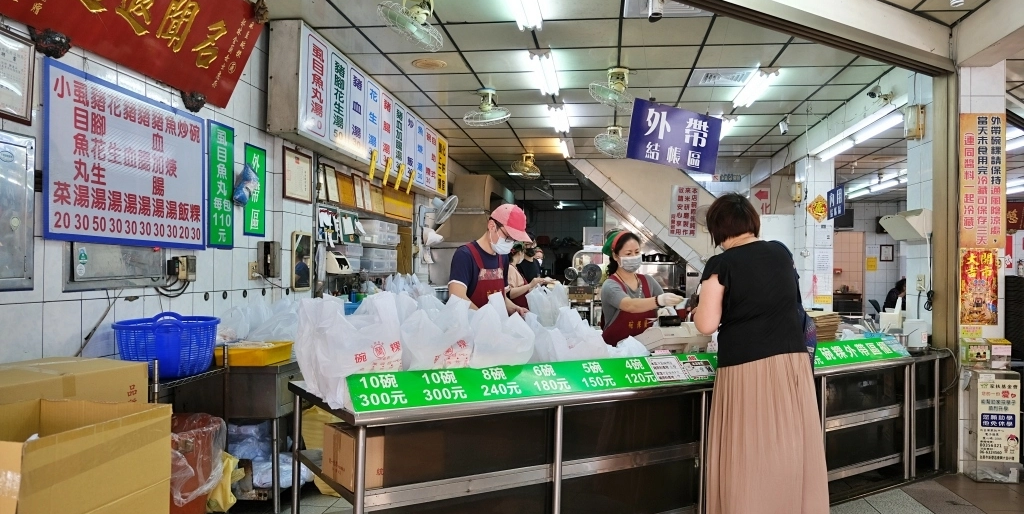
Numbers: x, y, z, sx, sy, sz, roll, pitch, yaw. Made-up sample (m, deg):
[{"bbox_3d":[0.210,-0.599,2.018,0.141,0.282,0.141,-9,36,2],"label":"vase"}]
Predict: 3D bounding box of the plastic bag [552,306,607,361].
[{"bbox_3d":[0.345,0.421,3.440,0.280,0.340,0.240,1,-1,-24],"label":"plastic bag"}]

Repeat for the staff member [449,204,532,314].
[{"bbox_3d":[-0.140,0.551,3.900,0.520,1.680,0.450,2,-1,-37],"label":"staff member"}]

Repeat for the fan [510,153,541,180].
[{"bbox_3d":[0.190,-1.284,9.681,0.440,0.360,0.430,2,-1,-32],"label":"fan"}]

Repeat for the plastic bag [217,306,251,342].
[{"bbox_3d":[-1.665,0.418,4.050,0.220,0.250,0.220,1,-1,8],"label":"plastic bag"}]

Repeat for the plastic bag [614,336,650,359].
[{"bbox_3d":[0.613,0.512,3.477,0.160,0.180,0.140,2,-1,-32],"label":"plastic bag"}]

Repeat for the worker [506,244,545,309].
[{"bbox_3d":[0.131,0.641,5.400,0.420,1.560,0.420,1,-1,-3],"label":"worker"}]

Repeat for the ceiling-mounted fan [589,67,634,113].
[{"bbox_3d":[0.872,-1.422,5.824,0.410,0.370,0.420,2,-1,-27],"label":"ceiling-mounted fan"}]

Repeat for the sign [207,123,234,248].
[{"bbox_3d":[-1.734,-0.422,4.085,0.020,0.735,0.265,1,-1,8],"label":"sign"}]

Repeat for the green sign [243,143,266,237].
[{"bbox_3d":[-1.767,-0.452,4.710,0.015,0.615,0.287,1,-1,8],"label":"green sign"}]

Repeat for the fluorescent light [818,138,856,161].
[{"bbox_3d":[3.595,-1.165,7.573,0.070,0.070,1.140,1,-1,8],"label":"fluorescent light"}]

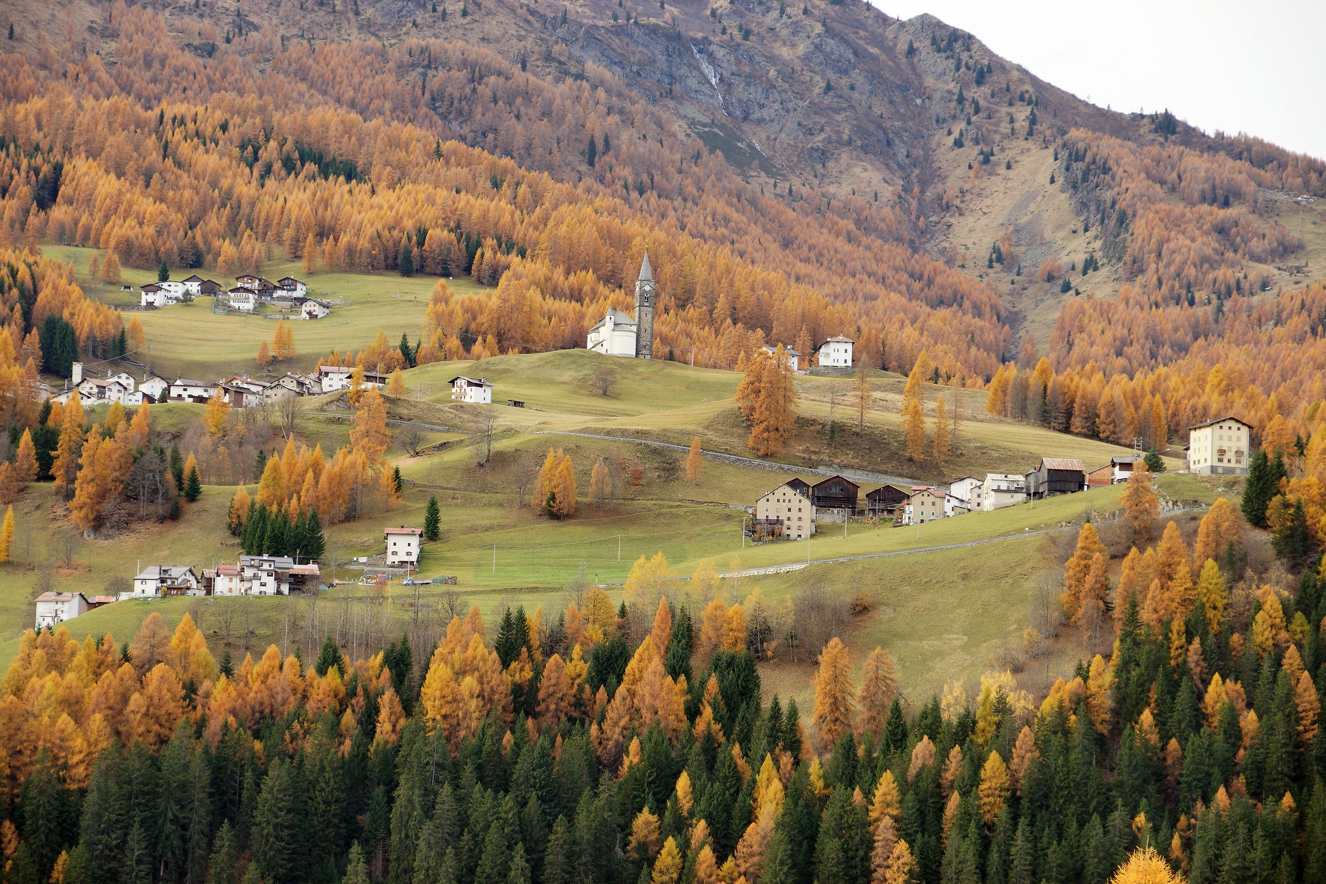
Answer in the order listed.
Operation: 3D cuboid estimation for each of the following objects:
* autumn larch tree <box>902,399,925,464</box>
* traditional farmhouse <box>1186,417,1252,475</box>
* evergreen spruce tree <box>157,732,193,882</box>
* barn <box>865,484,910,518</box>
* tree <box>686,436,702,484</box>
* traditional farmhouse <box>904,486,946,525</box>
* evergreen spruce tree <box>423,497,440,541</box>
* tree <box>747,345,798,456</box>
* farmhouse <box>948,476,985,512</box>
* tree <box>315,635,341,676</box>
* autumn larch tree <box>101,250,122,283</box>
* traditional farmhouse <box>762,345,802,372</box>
[{"bbox_3d":[70.990,-3.370,1095.000,6.540,18.290,6.540,1,-6,0],"label":"autumn larch tree"},{"bbox_3d":[143.850,1.070,1000.000,12.200,14.800,12.200,3,-6,-22],"label":"traditional farmhouse"},{"bbox_3d":[-103.450,77.320,820.000,7.000,31.340,7.000,2,-6,0],"label":"evergreen spruce tree"},{"bbox_3d":[64.490,16.830,1110.000,11.500,9.300,11.000,1,-5,-8],"label":"barn"},{"bbox_3d":[8.770,5.350,1110.000,4.610,13.540,4.610,1,-6,0],"label":"tree"},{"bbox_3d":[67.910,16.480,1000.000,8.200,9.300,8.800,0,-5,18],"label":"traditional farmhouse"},{"bbox_3d":[-59.540,19.760,1000.000,4.290,11.390,4.290,2,-5,0],"label":"evergreen spruce tree"},{"bbox_3d":[32.100,-12.290,1130.000,14.070,32.250,14.070,2,-6,0],"label":"tree"},{"bbox_3d":[81.240,13.860,1035.000,9.800,9.200,9.800,2,-6,-10],"label":"farmhouse"},{"bbox_3d":[-83.480,55.100,965.000,6.800,13.300,6.800,0,-5,0],"label":"tree"},{"bbox_3d":[-242.500,-76.960,1700.000,8.830,14.430,8.830,1,-6,0],"label":"autumn larch tree"},{"bbox_3d":[38.630,-27.160,1260.000,10.430,8.300,10.500,3,-6,-17],"label":"traditional farmhouse"}]

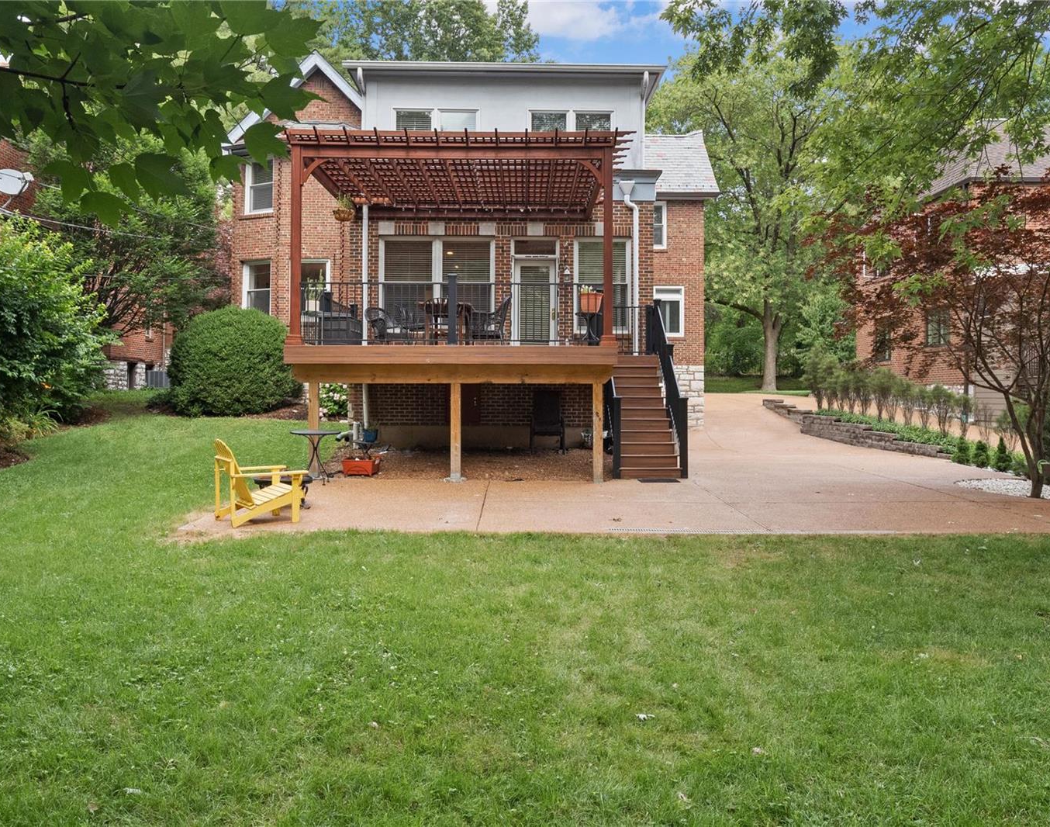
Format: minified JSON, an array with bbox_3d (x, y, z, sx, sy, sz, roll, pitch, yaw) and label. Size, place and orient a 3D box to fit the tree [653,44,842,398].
[{"bbox_3d":[10.135,-8.905,38.000,8.800,15.400,8.500,0,1,0],"label":"tree"}]

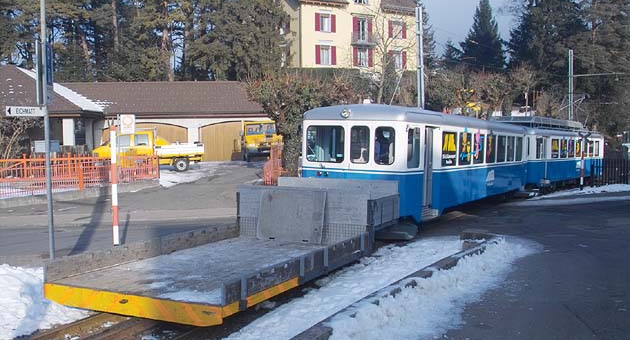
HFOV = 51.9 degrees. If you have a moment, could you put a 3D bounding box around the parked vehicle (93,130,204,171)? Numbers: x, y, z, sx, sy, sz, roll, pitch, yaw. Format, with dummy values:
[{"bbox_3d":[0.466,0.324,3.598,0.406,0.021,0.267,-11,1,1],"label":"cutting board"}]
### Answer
[{"bbox_3d":[-9.164,-1.051,35.380,5.650,2.350,2.050,-4,5,-21],"label":"parked vehicle"}]

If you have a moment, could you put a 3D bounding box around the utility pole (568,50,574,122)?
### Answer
[{"bbox_3d":[17.736,-3.862,44.829,0.280,8.800,0.280,2,5,37],"label":"utility pole"}]

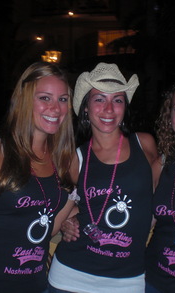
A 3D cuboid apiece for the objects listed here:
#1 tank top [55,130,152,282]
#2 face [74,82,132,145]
[{"bbox_3d":[0.060,0.210,1.530,0.340,0.510,0.240,2,3,-13],"label":"tank top"},{"bbox_3d":[0.052,-0.115,1.500,0.170,0.225,0.190,1,3,-10],"label":"face"}]

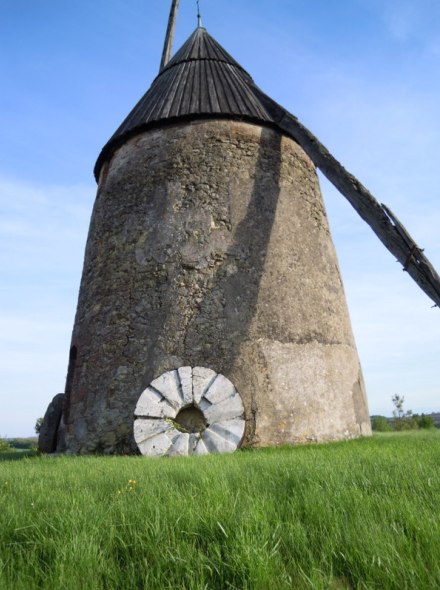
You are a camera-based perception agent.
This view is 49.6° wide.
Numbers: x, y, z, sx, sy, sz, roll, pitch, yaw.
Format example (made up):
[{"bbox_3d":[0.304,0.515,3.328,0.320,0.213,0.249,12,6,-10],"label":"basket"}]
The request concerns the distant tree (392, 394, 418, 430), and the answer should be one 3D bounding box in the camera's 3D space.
[{"bbox_3d":[16.357,10.379,42.000,2.200,3.200,2.100,-8,-17,19],"label":"distant tree"}]

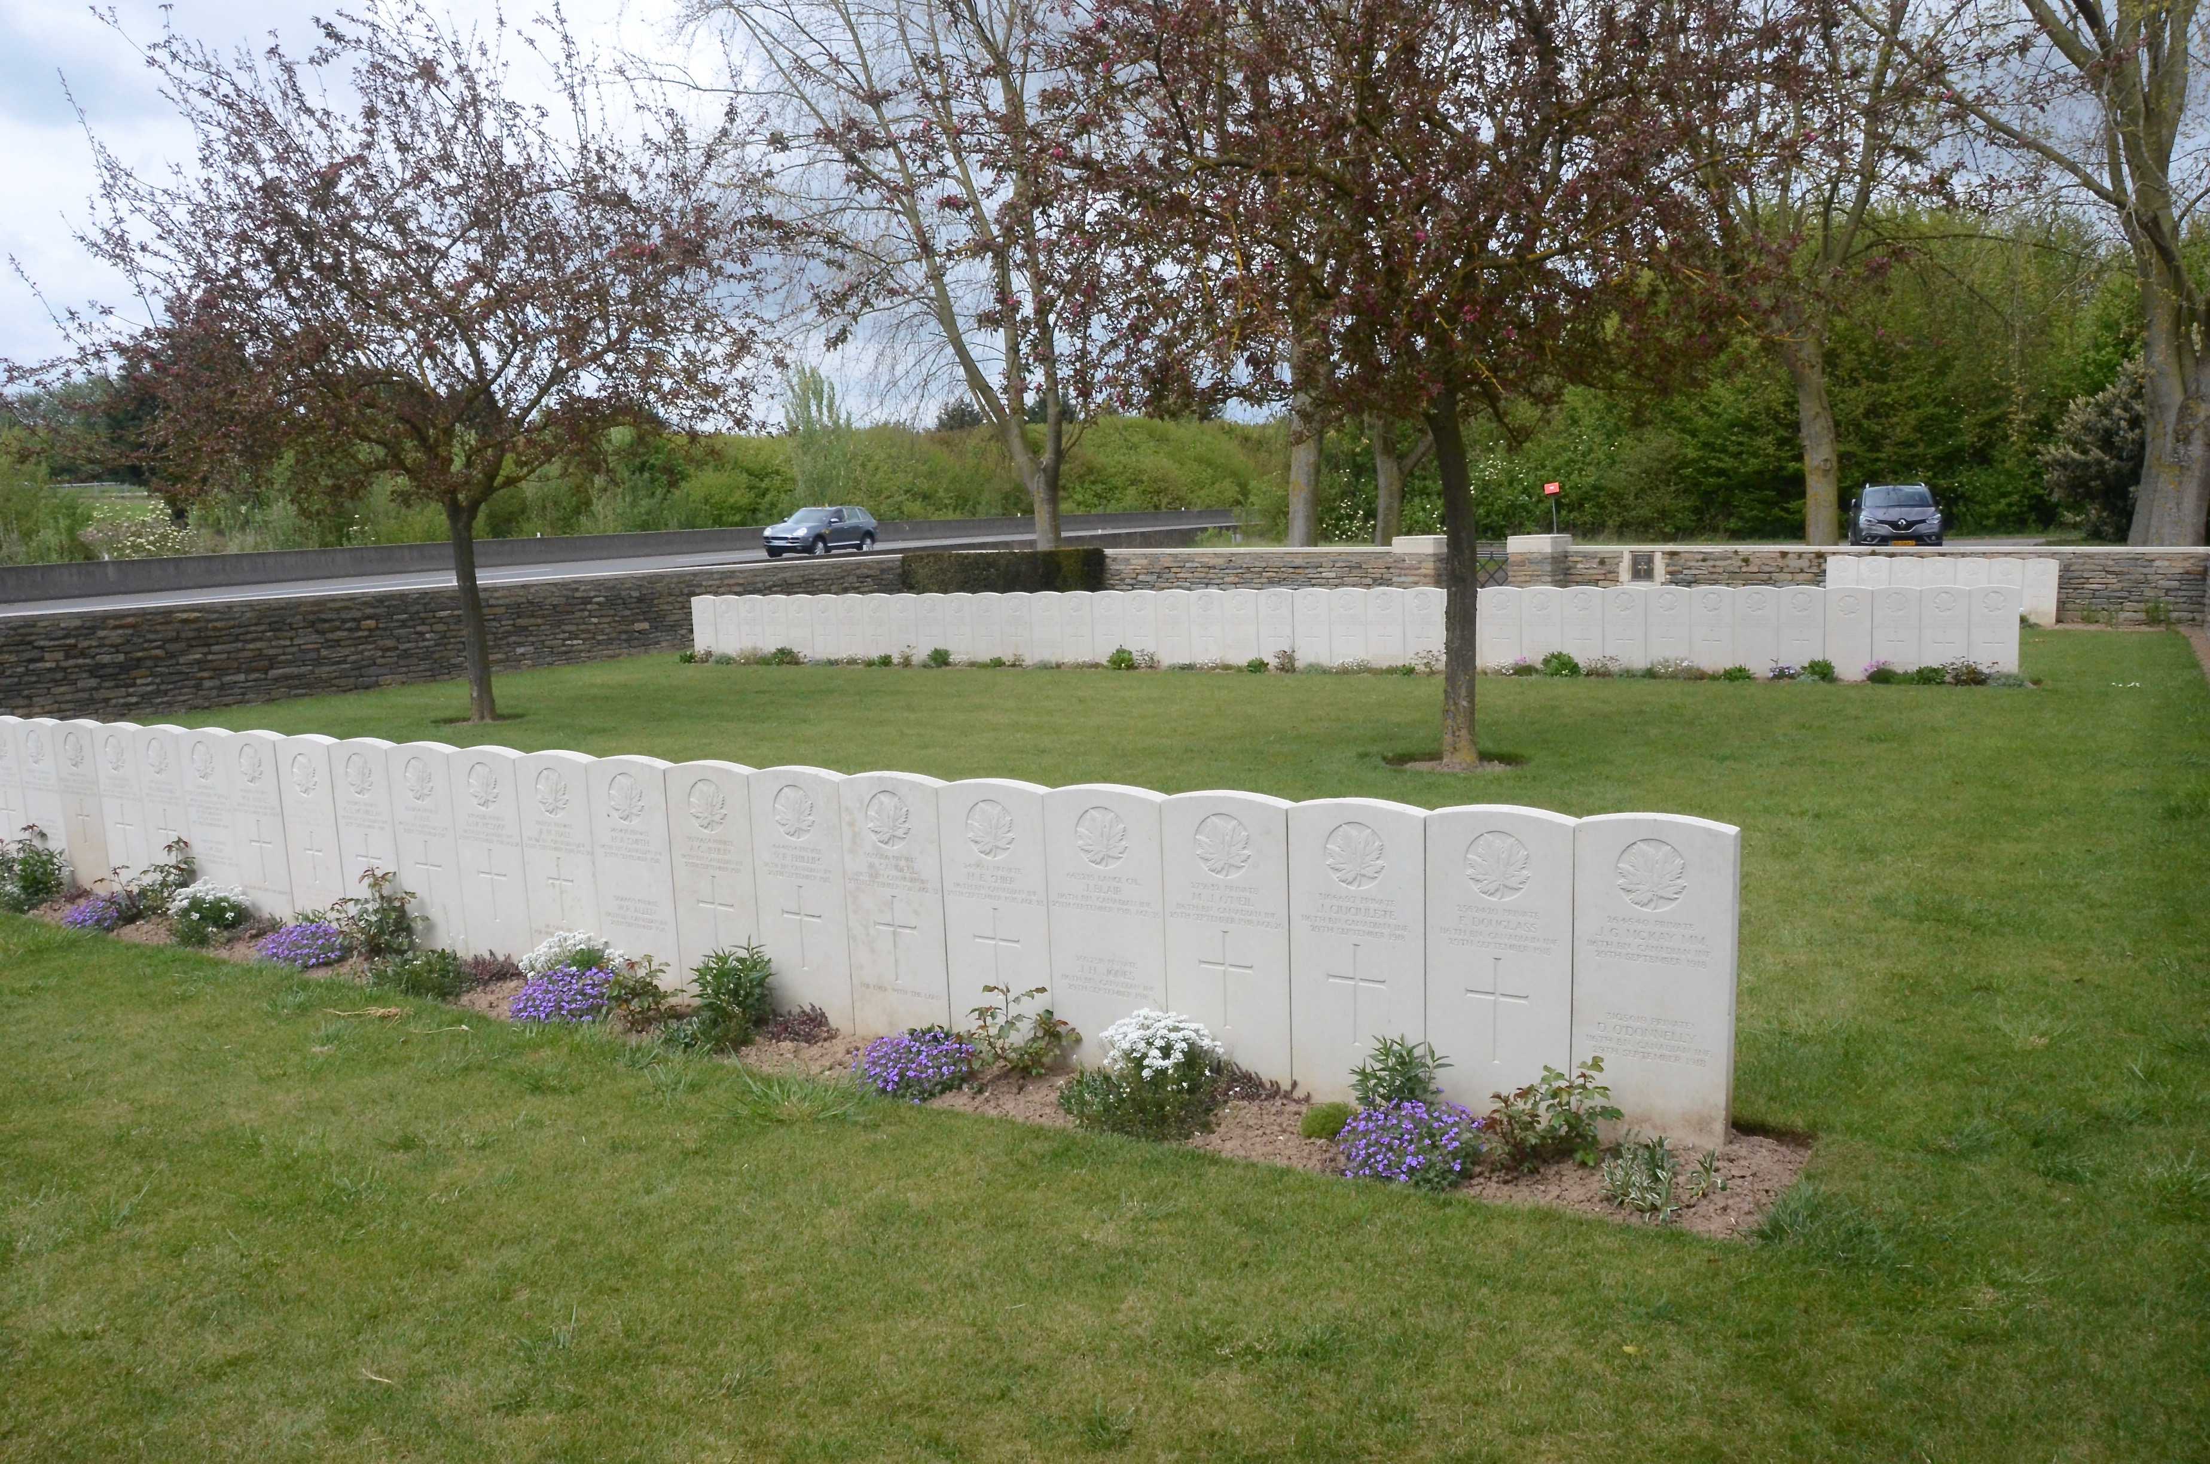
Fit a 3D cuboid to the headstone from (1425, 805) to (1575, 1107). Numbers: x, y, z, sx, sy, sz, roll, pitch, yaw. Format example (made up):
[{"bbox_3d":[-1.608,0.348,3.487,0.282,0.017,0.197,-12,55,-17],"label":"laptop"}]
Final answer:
[{"bbox_3d":[1.008,0.586,4.196,0.381,0.815,0.078,3,10,31],"label":"headstone"}]

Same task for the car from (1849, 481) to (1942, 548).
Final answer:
[{"bbox_3d":[18.622,-5.028,38.990,1.880,1.660,4.600,1,8,21],"label":"car"}]

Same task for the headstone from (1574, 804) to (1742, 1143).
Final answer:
[{"bbox_3d":[1.329,0.593,3.994,0.381,0.790,0.078,3,10,31],"label":"headstone"}]

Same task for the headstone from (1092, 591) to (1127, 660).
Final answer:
[{"bbox_3d":[0.071,-1.093,17.526,0.381,0.813,0.076,2,9,30],"label":"headstone"}]

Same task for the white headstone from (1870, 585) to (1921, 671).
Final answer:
[{"bbox_3d":[6.608,-0.816,13.801,0.381,0.800,0.078,2,9,30],"label":"white headstone"}]

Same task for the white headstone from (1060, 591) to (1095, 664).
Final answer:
[{"bbox_3d":[-0.251,-1.111,17.794,0.381,0.825,0.078,3,10,30],"label":"white headstone"}]

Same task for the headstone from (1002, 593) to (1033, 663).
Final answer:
[{"bbox_3d":[-0.919,-1.129,18.094,0.381,0.800,0.078,2,9,30],"label":"headstone"}]

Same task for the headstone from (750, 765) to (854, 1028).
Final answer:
[{"bbox_3d":[-0.957,0.529,5.339,0.381,0.835,0.078,2,9,30],"label":"headstone"}]

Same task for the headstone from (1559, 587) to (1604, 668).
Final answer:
[{"bbox_3d":[4.340,-0.916,14.984,0.380,0.800,0.076,3,10,30],"label":"headstone"}]

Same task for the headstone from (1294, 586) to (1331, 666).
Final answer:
[{"bbox_3d":[2.055,-1.010,16.295,0.380,0.800,0.076,3,10,30],"label":"headstone"}]

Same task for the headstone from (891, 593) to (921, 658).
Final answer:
[{"bbox_3d":[-2.250,-1.186,18.934,0.381,0.825,0.078,3,10,30],"label":"headstone"}]

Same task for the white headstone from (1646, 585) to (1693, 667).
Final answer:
[{"bbox_3d":[5.004,-0.895,14.672,0.381,0.813,0.076,2,9,30],"label":"white headstone"}]

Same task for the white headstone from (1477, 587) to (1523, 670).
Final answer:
[{"bbox_3d":[3.726,-0.965,15.479,0.381,0.780,0.078,2,9,30],"label":"white headstone"}]

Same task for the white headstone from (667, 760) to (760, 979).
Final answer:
[{"bbox_3d":[-1.278,0.504,5.525,0.380,0.830,0.076,3,10,31],"label":"white headstone"}]

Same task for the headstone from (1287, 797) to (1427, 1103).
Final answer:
[{"bbox_3d":[0.682,0.573,4.381,0.381,0.800,0.078,3,10,31],"label":"headstone"}]

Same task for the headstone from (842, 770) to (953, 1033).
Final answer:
[{"bbox_3d":[-0.633,0.540,5.177,0.381,0.855,0.078,3,10,31],"label":"headstone"}]

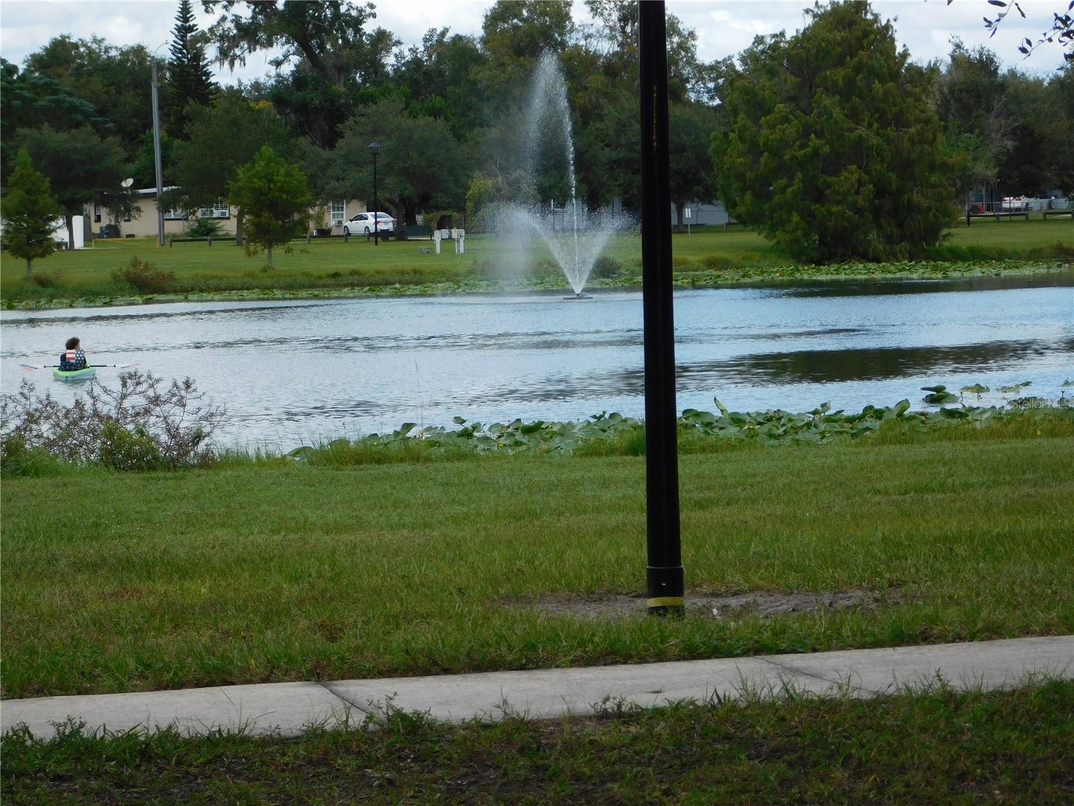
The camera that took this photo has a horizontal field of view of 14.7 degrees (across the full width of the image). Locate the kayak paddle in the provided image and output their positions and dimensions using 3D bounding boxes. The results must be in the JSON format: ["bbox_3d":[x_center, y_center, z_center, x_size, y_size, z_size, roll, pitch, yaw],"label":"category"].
[{"bbox_3d":[-8.363,-0.663,76.100,2.180,0.140,0.170,-1,2,3],"label":"kayak paddle"}]

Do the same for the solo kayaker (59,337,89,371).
[{"bbox_3d":[-8.467,-0.874,76.000,0.520,0.720,0.780,-1,2,5],"label":"solo kayaker"}]

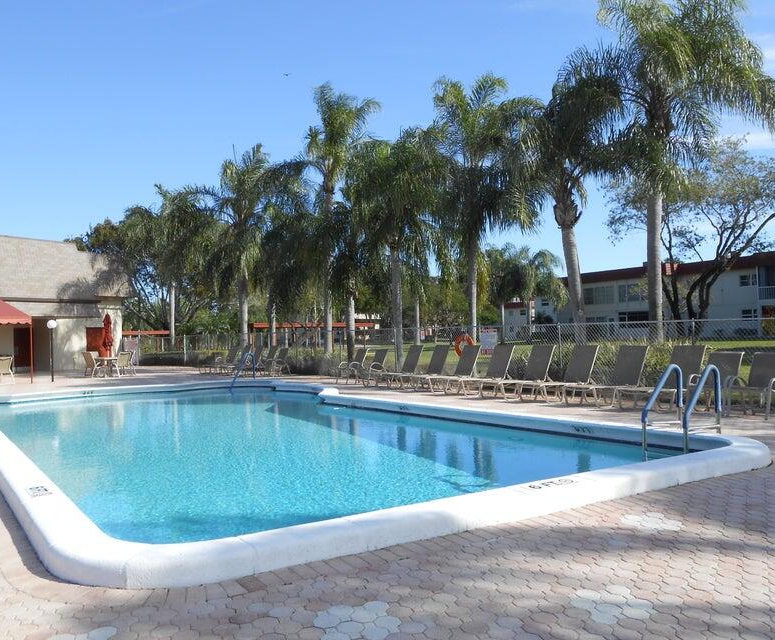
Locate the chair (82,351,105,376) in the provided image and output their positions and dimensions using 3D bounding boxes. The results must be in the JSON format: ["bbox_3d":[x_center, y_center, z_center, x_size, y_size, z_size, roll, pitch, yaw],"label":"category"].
[{"bbox_3d":[-11.007,1.688,27.708,0.620,0.930,0.700,-2,-1,30],"label":"chair"}]

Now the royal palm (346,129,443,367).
[{"bbox_3d":[0.224,-2.218,24.066,3.246,8.057,3.246,-1,-1,0],"label":"royal palm"}]

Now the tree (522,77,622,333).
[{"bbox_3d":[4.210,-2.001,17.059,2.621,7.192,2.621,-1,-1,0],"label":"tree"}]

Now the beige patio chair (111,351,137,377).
[{"bbox_3d":[-9.829,1.657,27.608,0.700,0.930,0.620,-2,-1,35],"label":"beige patio chair"}]

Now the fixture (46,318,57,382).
[{"bbox_3d":[-11.454,1.063,25.217,0.350,2.120,0.350,-1,-1,0],"label":"fixture"}]

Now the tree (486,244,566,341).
[{"bbox_3d":[11.176,-1.997,60.068,6.167,8.255,6.167,-1,-1,0],"label":"tree"}]

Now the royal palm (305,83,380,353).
[{"bbox_3d":[-1.745,-3.228,26.084,2.743,10.241,2.743,-1,-1,0],"label":"royal palm"}]

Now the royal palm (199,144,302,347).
[{"bbox_3d":[-6.149,-2.856,33.082,4.642,9.948,4.642,-1,-1,0],"label":"royal palm"}]

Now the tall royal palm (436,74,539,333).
[{"bbox_3d":[3.157,-3.194,24.581,3.579,9.878,3.579,-1,-1,0],"label":"tall royal palm"}]

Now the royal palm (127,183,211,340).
[{"bbox_3d":[-12.453,-2.635,42.083,4.999,10.119,4.999,-1,-1,0],"label":"royal palm"}]

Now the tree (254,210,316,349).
[{"bbox_3d":[-5.302,-1.757,37.065,3.002,7.841,3.002,-1,-1,0],"label":"tree"}]

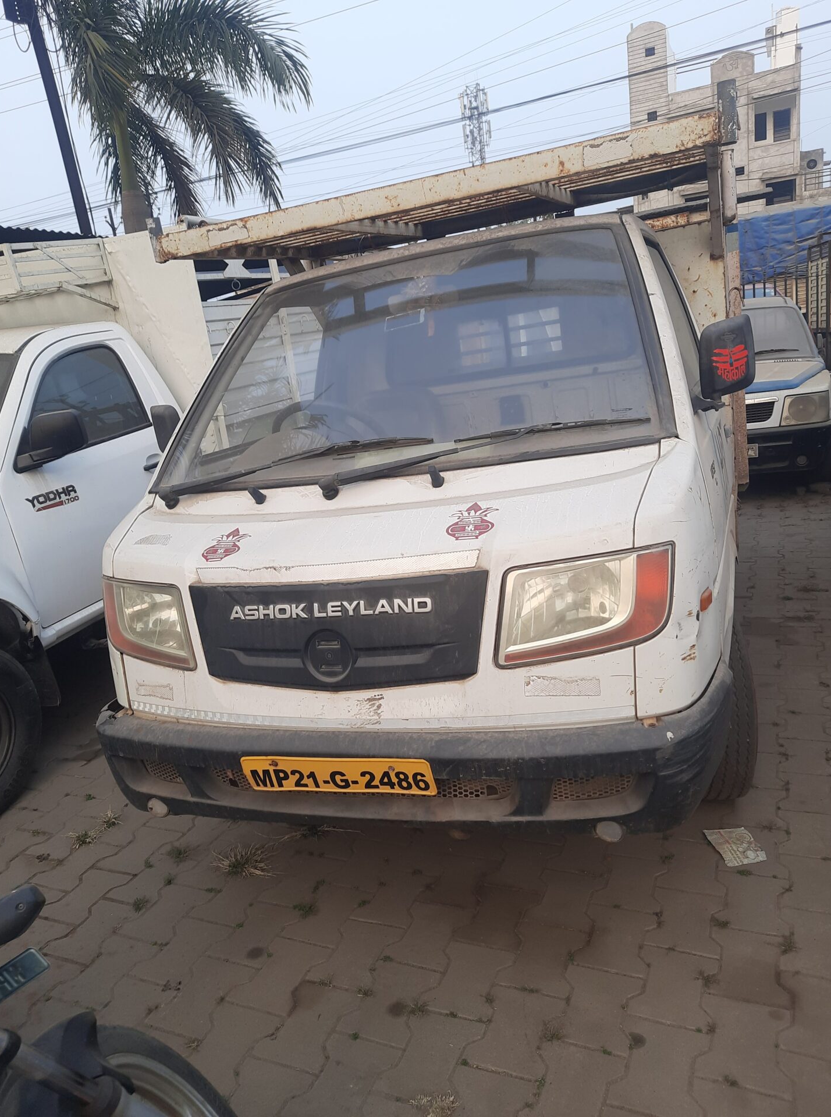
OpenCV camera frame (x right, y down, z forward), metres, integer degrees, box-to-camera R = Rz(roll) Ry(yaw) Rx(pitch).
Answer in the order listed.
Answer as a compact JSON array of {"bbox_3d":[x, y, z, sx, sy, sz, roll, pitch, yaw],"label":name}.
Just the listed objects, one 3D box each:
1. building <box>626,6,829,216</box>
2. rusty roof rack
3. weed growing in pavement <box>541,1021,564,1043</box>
[{"bbox_3d":[14.957,-17.093,38.772,7.400,12.700,10.000,0,16,25],"label":"building"},{"bbox_3d":[0.127,-1.205,2.809,1.770,0.130,1.000,-2,17,22],"label":"rusty roof rack"},{"bbox_3d":[0.261,0.906,1.544,0.044,0.025,0.038,-5,14,6],"label":"weed growing in pavement"}]

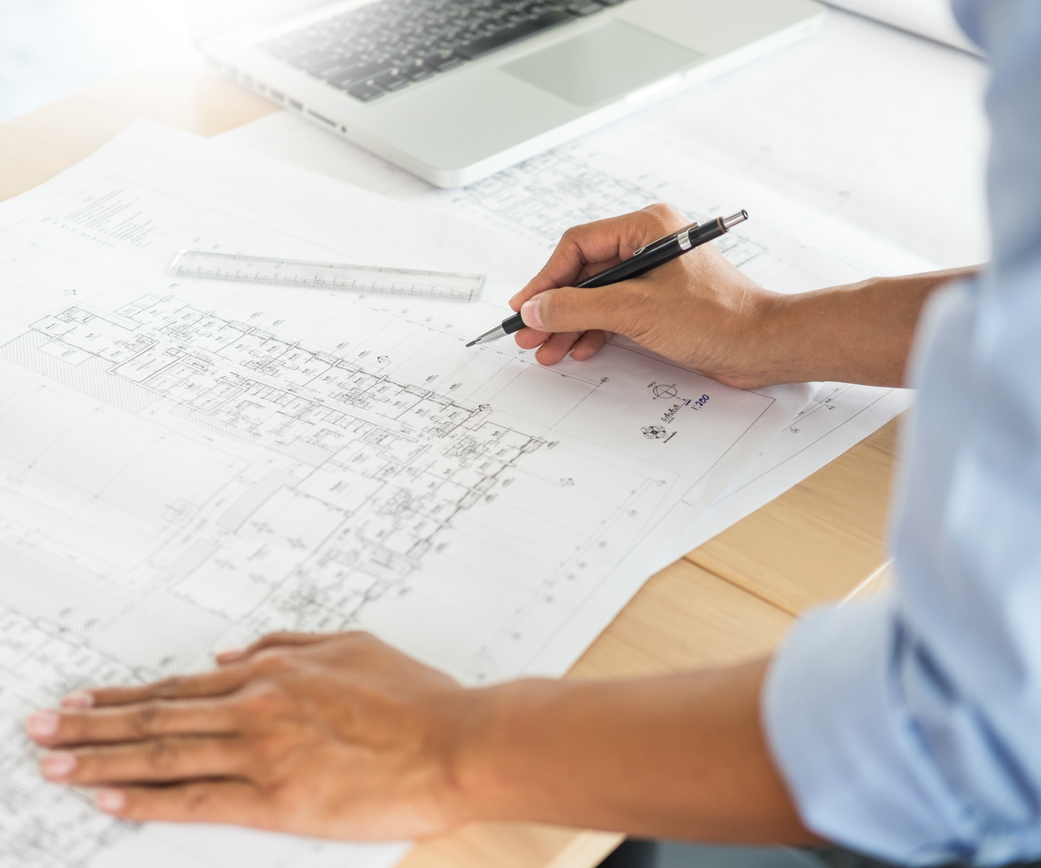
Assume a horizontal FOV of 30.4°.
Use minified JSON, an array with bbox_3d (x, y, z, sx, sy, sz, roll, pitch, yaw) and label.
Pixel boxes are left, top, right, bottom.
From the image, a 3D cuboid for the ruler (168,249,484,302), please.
[{"bbox_3d":[-0.098,-0.080,0.969,0.158,0.002,0.028,6,34,7],"label":"ruler"}]

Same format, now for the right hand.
[{"bbox_3d":[0.065,-0.075,0.904,0.134,0.071,0.090,8,35,11],"label":"right hand"}]

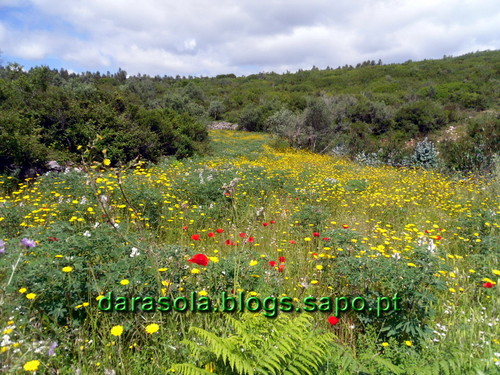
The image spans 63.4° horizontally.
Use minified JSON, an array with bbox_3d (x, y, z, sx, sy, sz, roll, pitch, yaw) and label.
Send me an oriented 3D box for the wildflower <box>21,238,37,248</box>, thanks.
[{"bbox_3d":[-0.794,0.201,1.450,0.053,0.036,0.050,0,8,0],"label":"wildflower"}]

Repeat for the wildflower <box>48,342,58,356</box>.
[{"bbox_3d":[-0.690,0.569,1.420,0.036,0.046,0.036,0,8,0],"label":"wildflower"}]

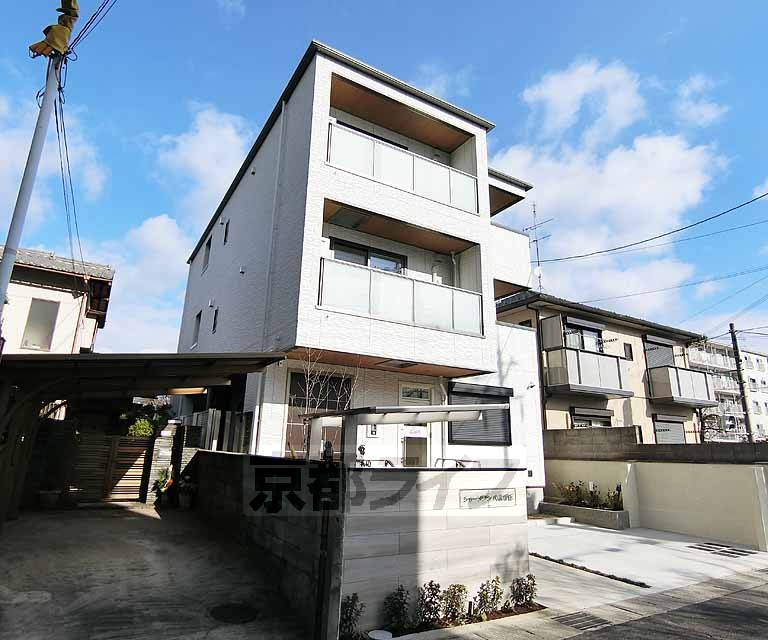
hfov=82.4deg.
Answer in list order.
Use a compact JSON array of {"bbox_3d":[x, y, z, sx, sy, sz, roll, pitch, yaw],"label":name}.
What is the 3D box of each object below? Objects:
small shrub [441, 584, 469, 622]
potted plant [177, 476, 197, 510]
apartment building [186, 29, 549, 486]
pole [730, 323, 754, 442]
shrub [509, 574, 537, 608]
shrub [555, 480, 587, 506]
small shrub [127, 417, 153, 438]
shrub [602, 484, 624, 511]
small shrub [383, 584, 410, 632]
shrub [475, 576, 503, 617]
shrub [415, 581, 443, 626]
[{"bbox_3d":[0.695,2.796,4.330,0.270,0.345,0.250,2,-15,0],"label":"small shrub"},{"bbox_3d":[-4.364,3.812,9.700,0.430,0.750,0.420,10,-17,-29],"label":"potted plant"},{"bbox_3d":[-1.740,0.950,15.200,7.800,9.300,13.500,10,-17,-31],"label":"apartment building"},{"bbox_3d":[17.640,4.047,21.488,0.270,8.100,0.270,9,-17,-26],"label":"pole"},{"bbox_3d":[1.499,2.938,4.750,0.280,0.340,0.260,10,-17,-29],"label":"shrub"},{"bbox_3d":[4.015,3.735,9.450,0.620,0.530,0.450,10,-17,-29],"label":"shrub"},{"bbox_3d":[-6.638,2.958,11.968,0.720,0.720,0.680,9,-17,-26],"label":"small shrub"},{"bbox_3d":[4.705,3.639,9.000,0.420,0.520,0.380,10,-17,-29],"label":"shrub"},{"bbox_3d":[0.123,2.719,4.151,0.280,0.380,0.260,1,-16,0],"label":"small shrub"},{"bbox_3d":[1.106,2.937,4.646,0.290,0.380,0.260,9,-17,-26],"label":"shrub"},{"bbox_3d":[0.437,2.725,4.220,0.260,0.390,0.250,2,-15,0],"label":"shrub"}]

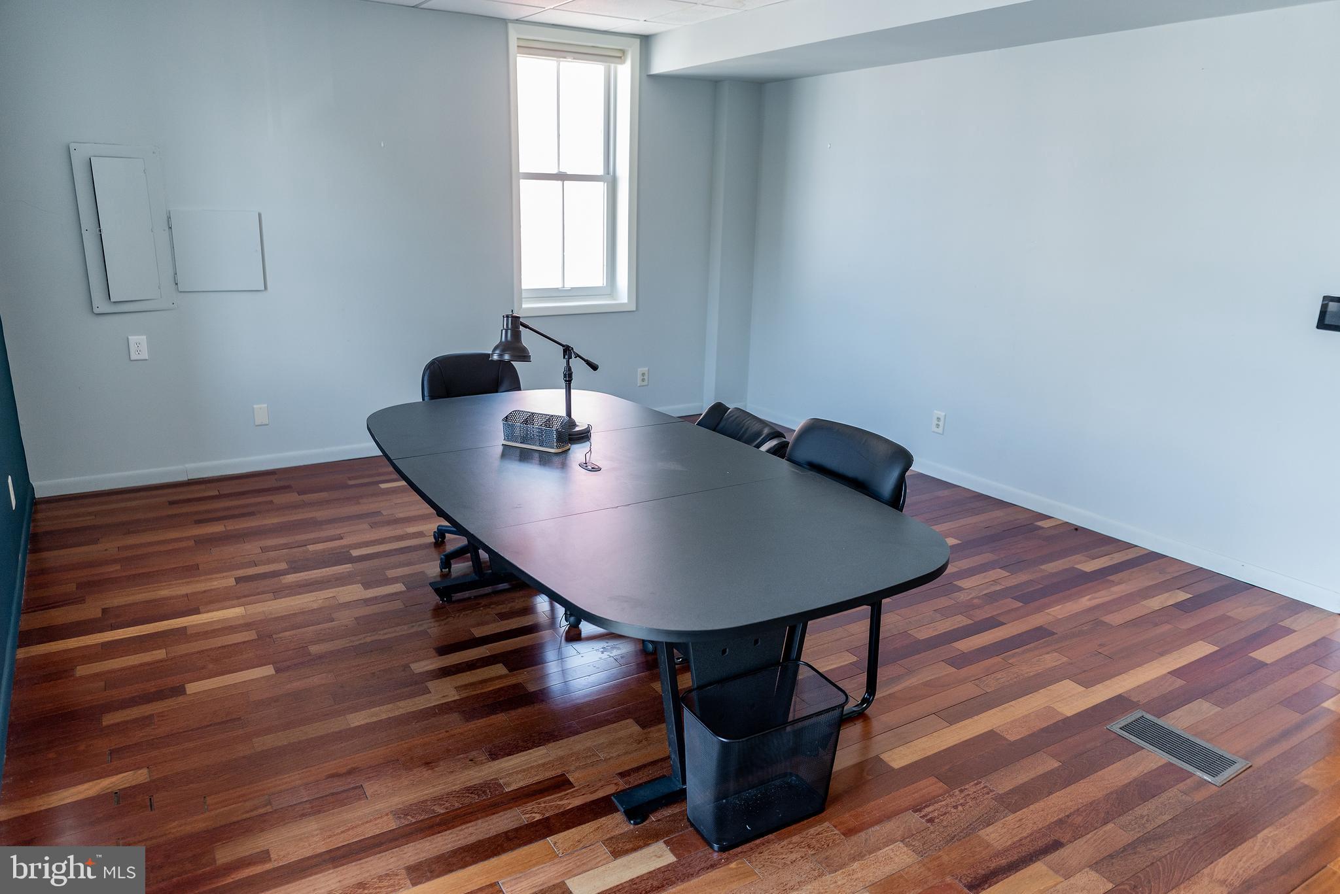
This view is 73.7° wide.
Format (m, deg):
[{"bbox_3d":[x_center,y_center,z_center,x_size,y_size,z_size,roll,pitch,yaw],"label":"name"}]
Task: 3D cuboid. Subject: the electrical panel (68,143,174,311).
[{"bbox_3d":[-2.824,-1.125,4.642,0.391,0.846,0.030,-8,18,-31],"label":"electrical panel"}]

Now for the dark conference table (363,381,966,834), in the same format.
[{"bbox_3d":[-0.235,0.410,3.127,1.174,0.742,2.437,-8,18,-31],"label":"dark conference table"}]

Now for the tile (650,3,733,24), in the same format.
[{"bbox_3d":[0.126,-2.527,5.217,0.295,0.020,0.620,-8,18,-31],"label":"tile"}]

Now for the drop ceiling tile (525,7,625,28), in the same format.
[{"bbox_3d":[-0.548,-2.603,5.431,0.601,0.020,0.451,-8,18,-31],"label":"drop ceiling tile"}]

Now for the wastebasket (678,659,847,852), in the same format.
[{"bbox_3d":[0.249,0.830,2.388,0.432,0.352,0.272,-8,18,-31],"label":"wastebasket"}]

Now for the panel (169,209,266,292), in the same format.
[{"bbox_3d":[-2.463,-1.068,4.898,0.438,0.429,0.030,-8,18,-31],"label":"panel"}]

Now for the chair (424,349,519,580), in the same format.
[{"bbox_3d":[-0.814,0.051,4.093,0.620,0.890,0.680,-8,18,-31],"label":"chair"}]

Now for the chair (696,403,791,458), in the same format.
[{"bbox_3d":[0.050,0.299,3.367,0.700,0.840,0.620,-8,18,-31],"label":"chair"}]

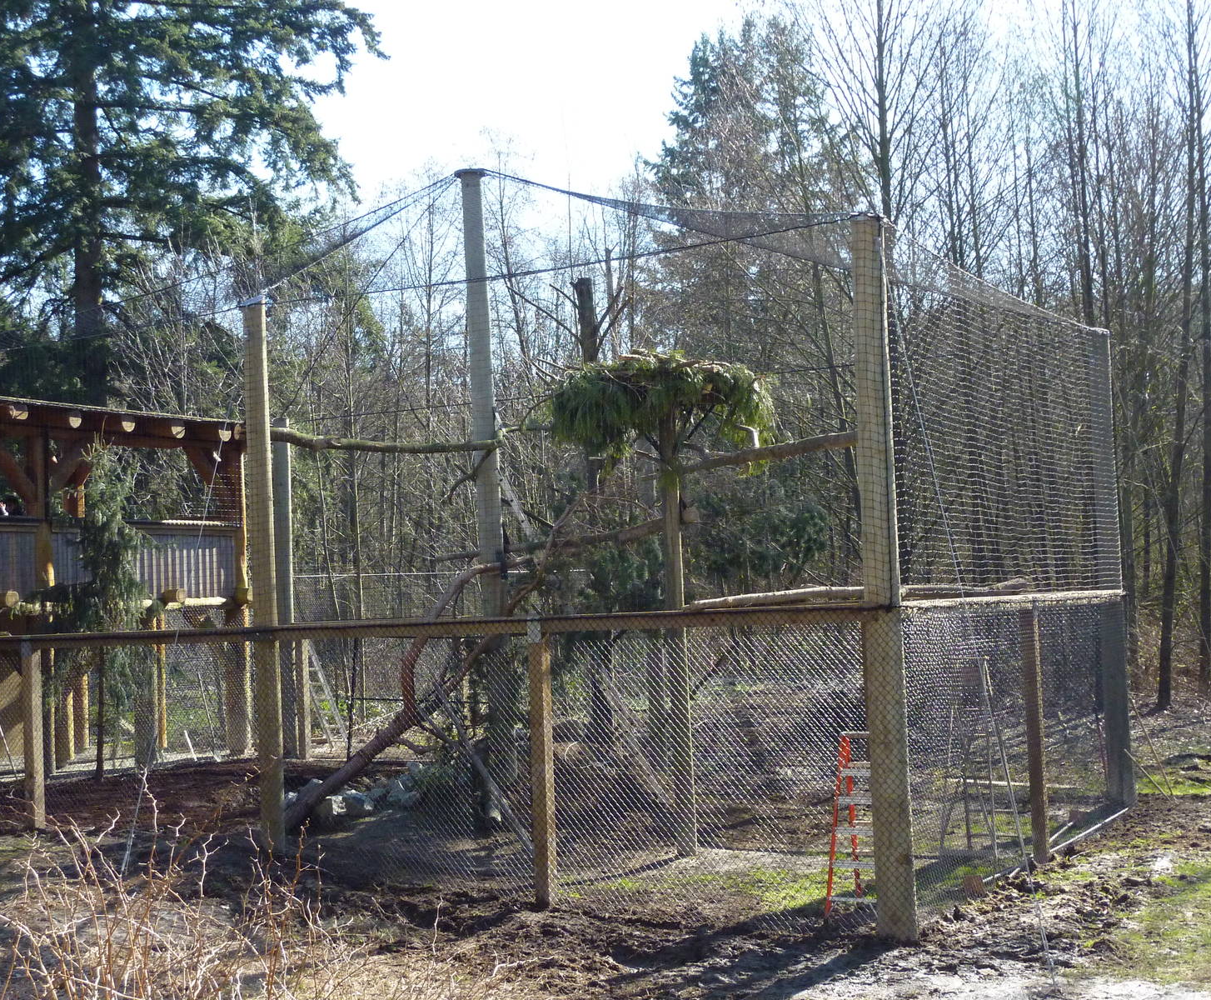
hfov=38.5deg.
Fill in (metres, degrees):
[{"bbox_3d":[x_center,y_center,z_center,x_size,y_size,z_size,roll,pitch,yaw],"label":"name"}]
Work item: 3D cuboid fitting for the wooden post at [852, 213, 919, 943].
[{"bbox_3d":[2.321,0.619,14.504,0.320,6.072,0.320,-4,-4,29],"label":"wooden post"}]

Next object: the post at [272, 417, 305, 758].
[{"bbox_3d":[-5.074,1.394,27.566,0.250,5.381,0.250,-4,-4,29],"label":"post"}]

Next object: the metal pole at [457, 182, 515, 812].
[{"bbox_3d":[-1.442,-0.247,21.161,0.310,7.682,0.310,-5,-4,29],"label":"metal pole"}]

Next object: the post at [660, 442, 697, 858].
[{"bbox_3d":[0.745,1.467,17.733,0.180,4.328,0.180,-4,-4,29],"label":"post"}]

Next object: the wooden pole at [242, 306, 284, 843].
[{"bbox_3d":[-3.491,0.741,17.695,0.240,5.647,0.240,-4,-4,29],"label":"wooden pole"}]

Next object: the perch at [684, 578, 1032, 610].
[{"bbox_3d":[2.568,0.893,16.676,4.652,0.175,0.140,0,-4,-36],"label":"perch"}]

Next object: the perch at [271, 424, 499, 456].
[{"bbox_3d":[-2.548,-0.673,19.466,0.160,0.263,3.708,-5,-4,44],"label":"perch"}]

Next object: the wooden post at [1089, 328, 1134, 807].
[{"bbox_3d":[6.226,0.811,21.320,0.290,5.854,0.290,-3,-4,29],"label":"wooden post"}]

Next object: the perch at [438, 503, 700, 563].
[{"bbox_3d":[-0.602,0.406,20.230,0.200,0.336,5.508,0,-4,-35],"label":"perch"}]

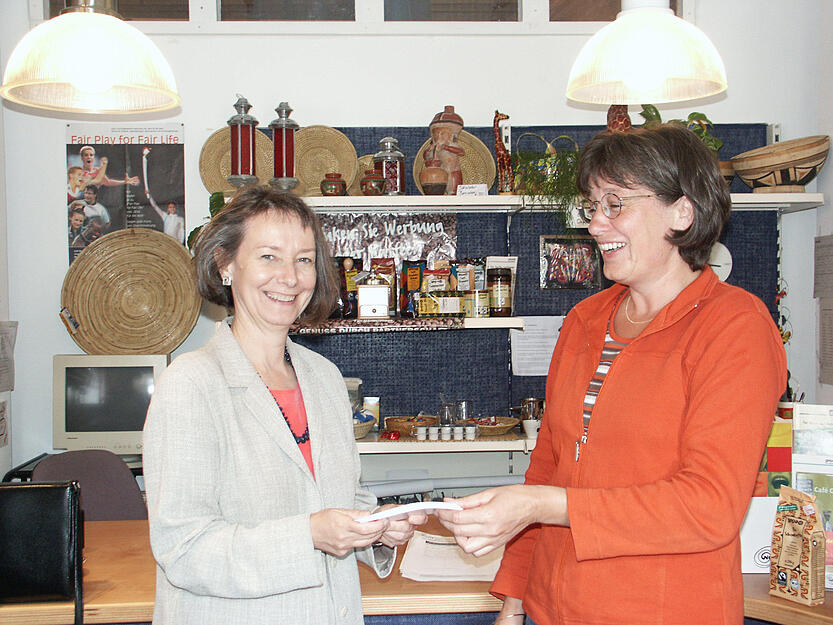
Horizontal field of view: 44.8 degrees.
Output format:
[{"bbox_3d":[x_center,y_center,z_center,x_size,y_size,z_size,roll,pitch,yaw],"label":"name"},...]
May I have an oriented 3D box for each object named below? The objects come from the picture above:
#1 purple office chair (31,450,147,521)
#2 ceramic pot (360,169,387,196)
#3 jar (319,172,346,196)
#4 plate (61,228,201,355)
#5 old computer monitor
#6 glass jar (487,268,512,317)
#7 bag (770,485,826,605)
[{"bbox_3d":[-0.925,0.890,2.900,0.570,0.950,0.580,-1,1,-19],"label":"purple office chair"},{"bbox_3d":[-0.147,-0.441,3.460,0.089,0.097,0.089,-1,1,0],"label":"ceramic pot"},{"bbox_3d":[-0.283,-0.435,3.470,0.089,0.085,0.089,-1,1,-3],"label":"jar"},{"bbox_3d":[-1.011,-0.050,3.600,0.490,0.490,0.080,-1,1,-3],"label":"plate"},{"bbox_3d":[-0.985,0.318,3.400,0.362,0.365,0.380,-1,1,-5],"label":"old computer monitor"},{"bbox_3d":[0.289,-0.069,3.500,0.084,0.167,0.084,-1,1,0],"label":"glass jar"},{"bbox_3d":[0.680,0.412,1.800,0.051,0.193,0.082,-1,1,-36],"label":"bag"}]

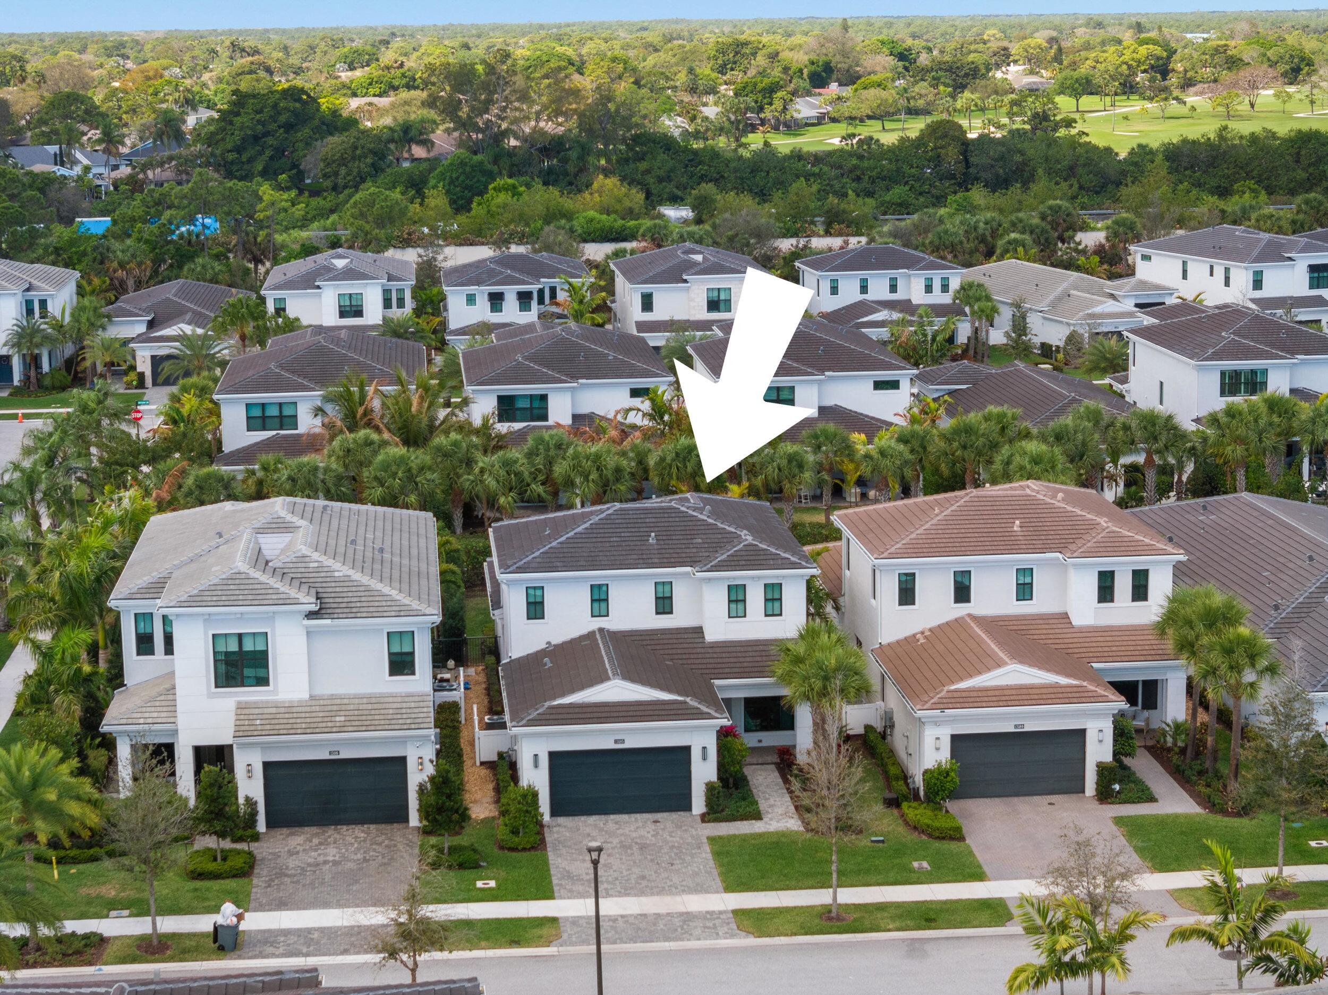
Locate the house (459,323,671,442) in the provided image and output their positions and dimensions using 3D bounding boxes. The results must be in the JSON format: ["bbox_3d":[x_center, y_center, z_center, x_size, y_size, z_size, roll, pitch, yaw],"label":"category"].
[{"bbox_3d":[-6.053,-5.969,162.799,12.000,9.300,29.000,-2,10,-5],"label":"house"}]

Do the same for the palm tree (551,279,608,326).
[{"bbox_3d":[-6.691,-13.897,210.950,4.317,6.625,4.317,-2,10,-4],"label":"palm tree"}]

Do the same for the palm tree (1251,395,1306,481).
[{"bbox_3d":[32.961,-2.106,144.569,3.000,6.910,3.000,-2,10,-5],"label":"palm tree"}]

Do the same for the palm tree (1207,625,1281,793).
[{"bbox_3d":[20.274,7.455,94.027,2.800,6.050,2.800,-2,10,-5],"label":"palm tree"}]

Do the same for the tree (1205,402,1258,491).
[{"bbox_3d":[30.122,-1.677,142.843,2.800,6.760,2.800,-2,10,-5],"label":"tree"}]

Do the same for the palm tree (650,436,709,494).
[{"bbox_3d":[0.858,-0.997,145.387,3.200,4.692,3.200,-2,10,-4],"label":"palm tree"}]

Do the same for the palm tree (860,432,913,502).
[{"bbox_3d":[12.089,-1.190,146.528,2.885,4.697,2.885,-2,10,-4],"label":"palm tree"}]

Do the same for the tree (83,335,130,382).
[{"bbox_3d":[-42.799,-10.524,206.669,3.538,3.950,3.538,-2,10,-5],"label":"tree"}]

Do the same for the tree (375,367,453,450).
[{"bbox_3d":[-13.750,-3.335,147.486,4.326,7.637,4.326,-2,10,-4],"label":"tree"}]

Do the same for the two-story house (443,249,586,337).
[{"bbox_3d":[-11.976,-15.502,217.746,11.800,8.750,25.500,-2,10,-5],"label":"two-story house"}]

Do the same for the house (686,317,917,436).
[{"bbox_3d":[8.017,-6.344,162.921,11.900,9.350,26.000,-2,10,-5],"label":"house"}]

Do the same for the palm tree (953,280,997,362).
[{"bbox_3d":[24.609,-13.969,212.178,3.590,6.400,4.200,-2,10,-5],"label":"palm tree"}]

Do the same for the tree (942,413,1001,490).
[{"bbox_3d":[16.155,-1.160,141.599,3.160,6.610,3.160,-2,10,-5],"label":"tree"}]

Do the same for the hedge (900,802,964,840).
[{"bbox_3d":[9.087,10.935,91.324,1.700,0.550,3.350,-2,10,-5],"label":"hedge"}]

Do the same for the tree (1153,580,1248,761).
[{"bbox_3d":[19.738,6.503,98.757,3.465,6.738,3.465,-2,10,-4],"label":"tree"}]

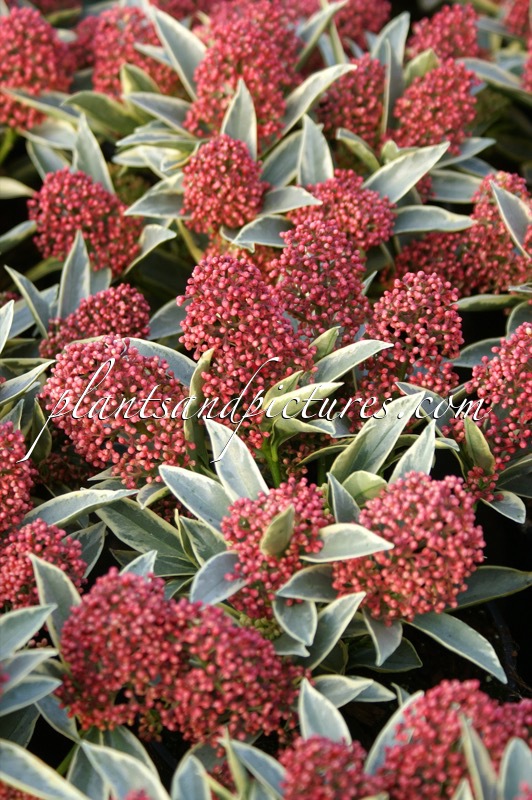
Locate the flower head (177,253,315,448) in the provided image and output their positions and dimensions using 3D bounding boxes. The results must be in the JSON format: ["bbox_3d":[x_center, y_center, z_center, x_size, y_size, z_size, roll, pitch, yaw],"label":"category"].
[{"bbox_3d":[-0.011,-0.026,1.050,0.072,0.103,0.070,0,35,0],"label":"flower head"}]

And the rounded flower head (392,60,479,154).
[{"bbox_3d":[0.103,-0.178,1.220,0.054,0.058,0.054,0,35,0],"label":"rounded flower head"}]

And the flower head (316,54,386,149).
[{"bbox_3d":[0.057,-0.196,1.310,0.049,0.062,0.049,0,36,0],"label":"flower head"}]

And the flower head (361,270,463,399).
[{"bbox_3d":[0.077,-0.034,1.060,0.055,0.070,0.055,0,35,0],"label":"flower head"}]

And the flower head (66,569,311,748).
[{"bbox_3d":[-0.035,0.105,0.820,0.102,0.068,0.068,11,37,16],"label":"flower head"}]

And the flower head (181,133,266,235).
[{"bbox_3d":[-0.026,-0.133,1.230,0.051,0.061,0.051,0,36,0],"label":"flower head"}]

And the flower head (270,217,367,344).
[{"bbox_3d":[0.029,-0.061,1.050,0.053,0.066,0.053,0,35,0],"label":"flower head"}]

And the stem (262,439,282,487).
[{"bbox_3d":[0.004,0.035,1.110,0.007,0.036,0.007,-15,35,0],"label":"stem"}]

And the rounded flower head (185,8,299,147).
[{"bbox_3d":[-0.016,-0.215,1.330,0.074,0.092,0.066,0,36,0],"label":"rounded flower head"}]

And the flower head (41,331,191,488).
[{"bbox_3d":[-0.076,0.006,1.010,0.077,0.076,0.074,0,35,0],"label":"flower head"}]

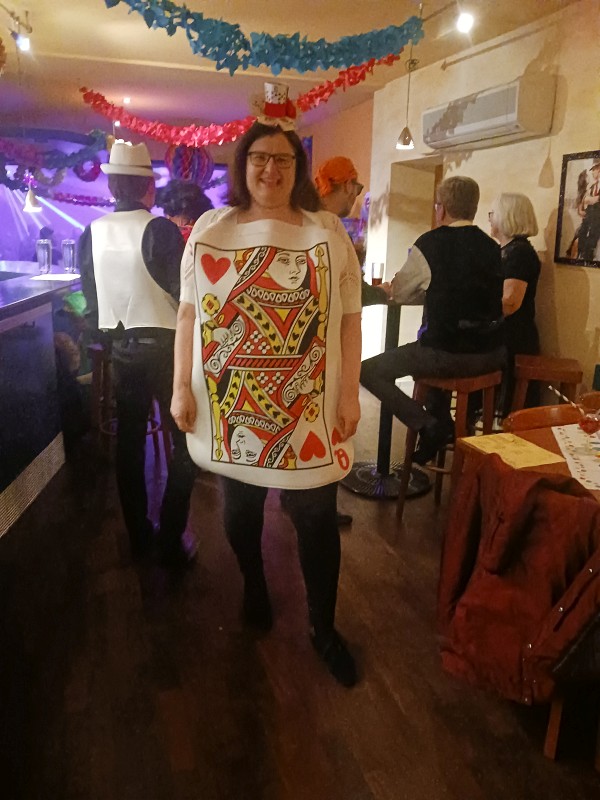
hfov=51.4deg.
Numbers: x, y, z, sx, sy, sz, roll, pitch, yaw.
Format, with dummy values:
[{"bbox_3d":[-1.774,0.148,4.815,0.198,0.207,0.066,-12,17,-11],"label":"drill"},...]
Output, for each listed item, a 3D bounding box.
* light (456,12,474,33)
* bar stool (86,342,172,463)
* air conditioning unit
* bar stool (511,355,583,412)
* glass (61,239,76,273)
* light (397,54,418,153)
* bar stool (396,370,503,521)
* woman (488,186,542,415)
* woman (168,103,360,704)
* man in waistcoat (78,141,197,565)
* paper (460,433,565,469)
[{"bbox_3d":[0.995,-2.269,3.750,0.100,0.120,0.100,-1,17,-10],"label":"light"},{"bbox_3d":[-1.061,0.006,3.863,0.400,0.750,0.380,7,17,19],"label":"bar stool"},{"bbox_3d":[1.175,-1.801,4.023,0.230,0.280,1.130,-3,17,-14],"label":"air conditioning unit"},{"bbox_3d":[1.366,0.157,3.580,0.380,0.750,0.350,6,17,16],"label":"bar stool"},{"bbox_3d":[-1.428,-0.891,3.850,0.092,0.200,0.092,-1,17,-10],"label":"glass"},{"bbox_3d":[0.557,-1.546,3.263,0.100,0.450,0.100,-1,17,-10],"label":"light"},{"bbox_3d":[0.797,0.230,3.275,0.380,0.750,0.350,-11,21,-37],"label":"bar stool"},{"bbox_3d":[1.106,-0.547,3.834,0.600,1.385,0.460,10,18,27],"label":"woman"},{"bbox_3d":[-0.082,0.012,2.001,0.620,1.833,0.440,0,16,-4],"label":"woman"},{"bbox_3d":[-0.654,-0.149,2.642,0.480,1.752,0.360,6,17,14],"label":"man in waistcoat"},{"bbox_3d":[0.728,0.169,2.135,0.210,0.005,0.297,-5,18,-22],"label":"paper"}]

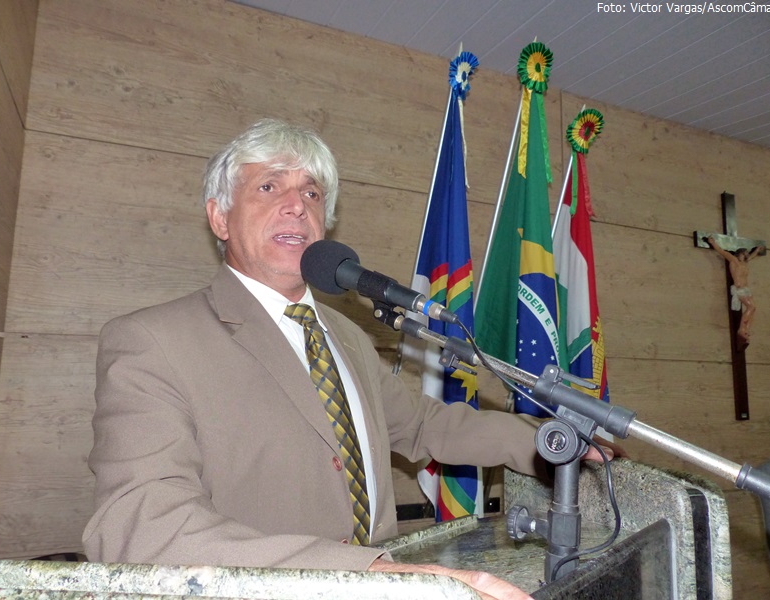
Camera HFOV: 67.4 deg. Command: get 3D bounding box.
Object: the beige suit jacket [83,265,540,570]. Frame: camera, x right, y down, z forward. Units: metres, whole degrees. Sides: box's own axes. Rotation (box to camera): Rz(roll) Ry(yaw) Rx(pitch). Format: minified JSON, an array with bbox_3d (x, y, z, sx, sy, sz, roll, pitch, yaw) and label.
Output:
[{"bbox_3d":[-0.025,0.305,0.920,0.790,0.730,0.460,8,-11,-44],"label":"beige suit jacket"}]

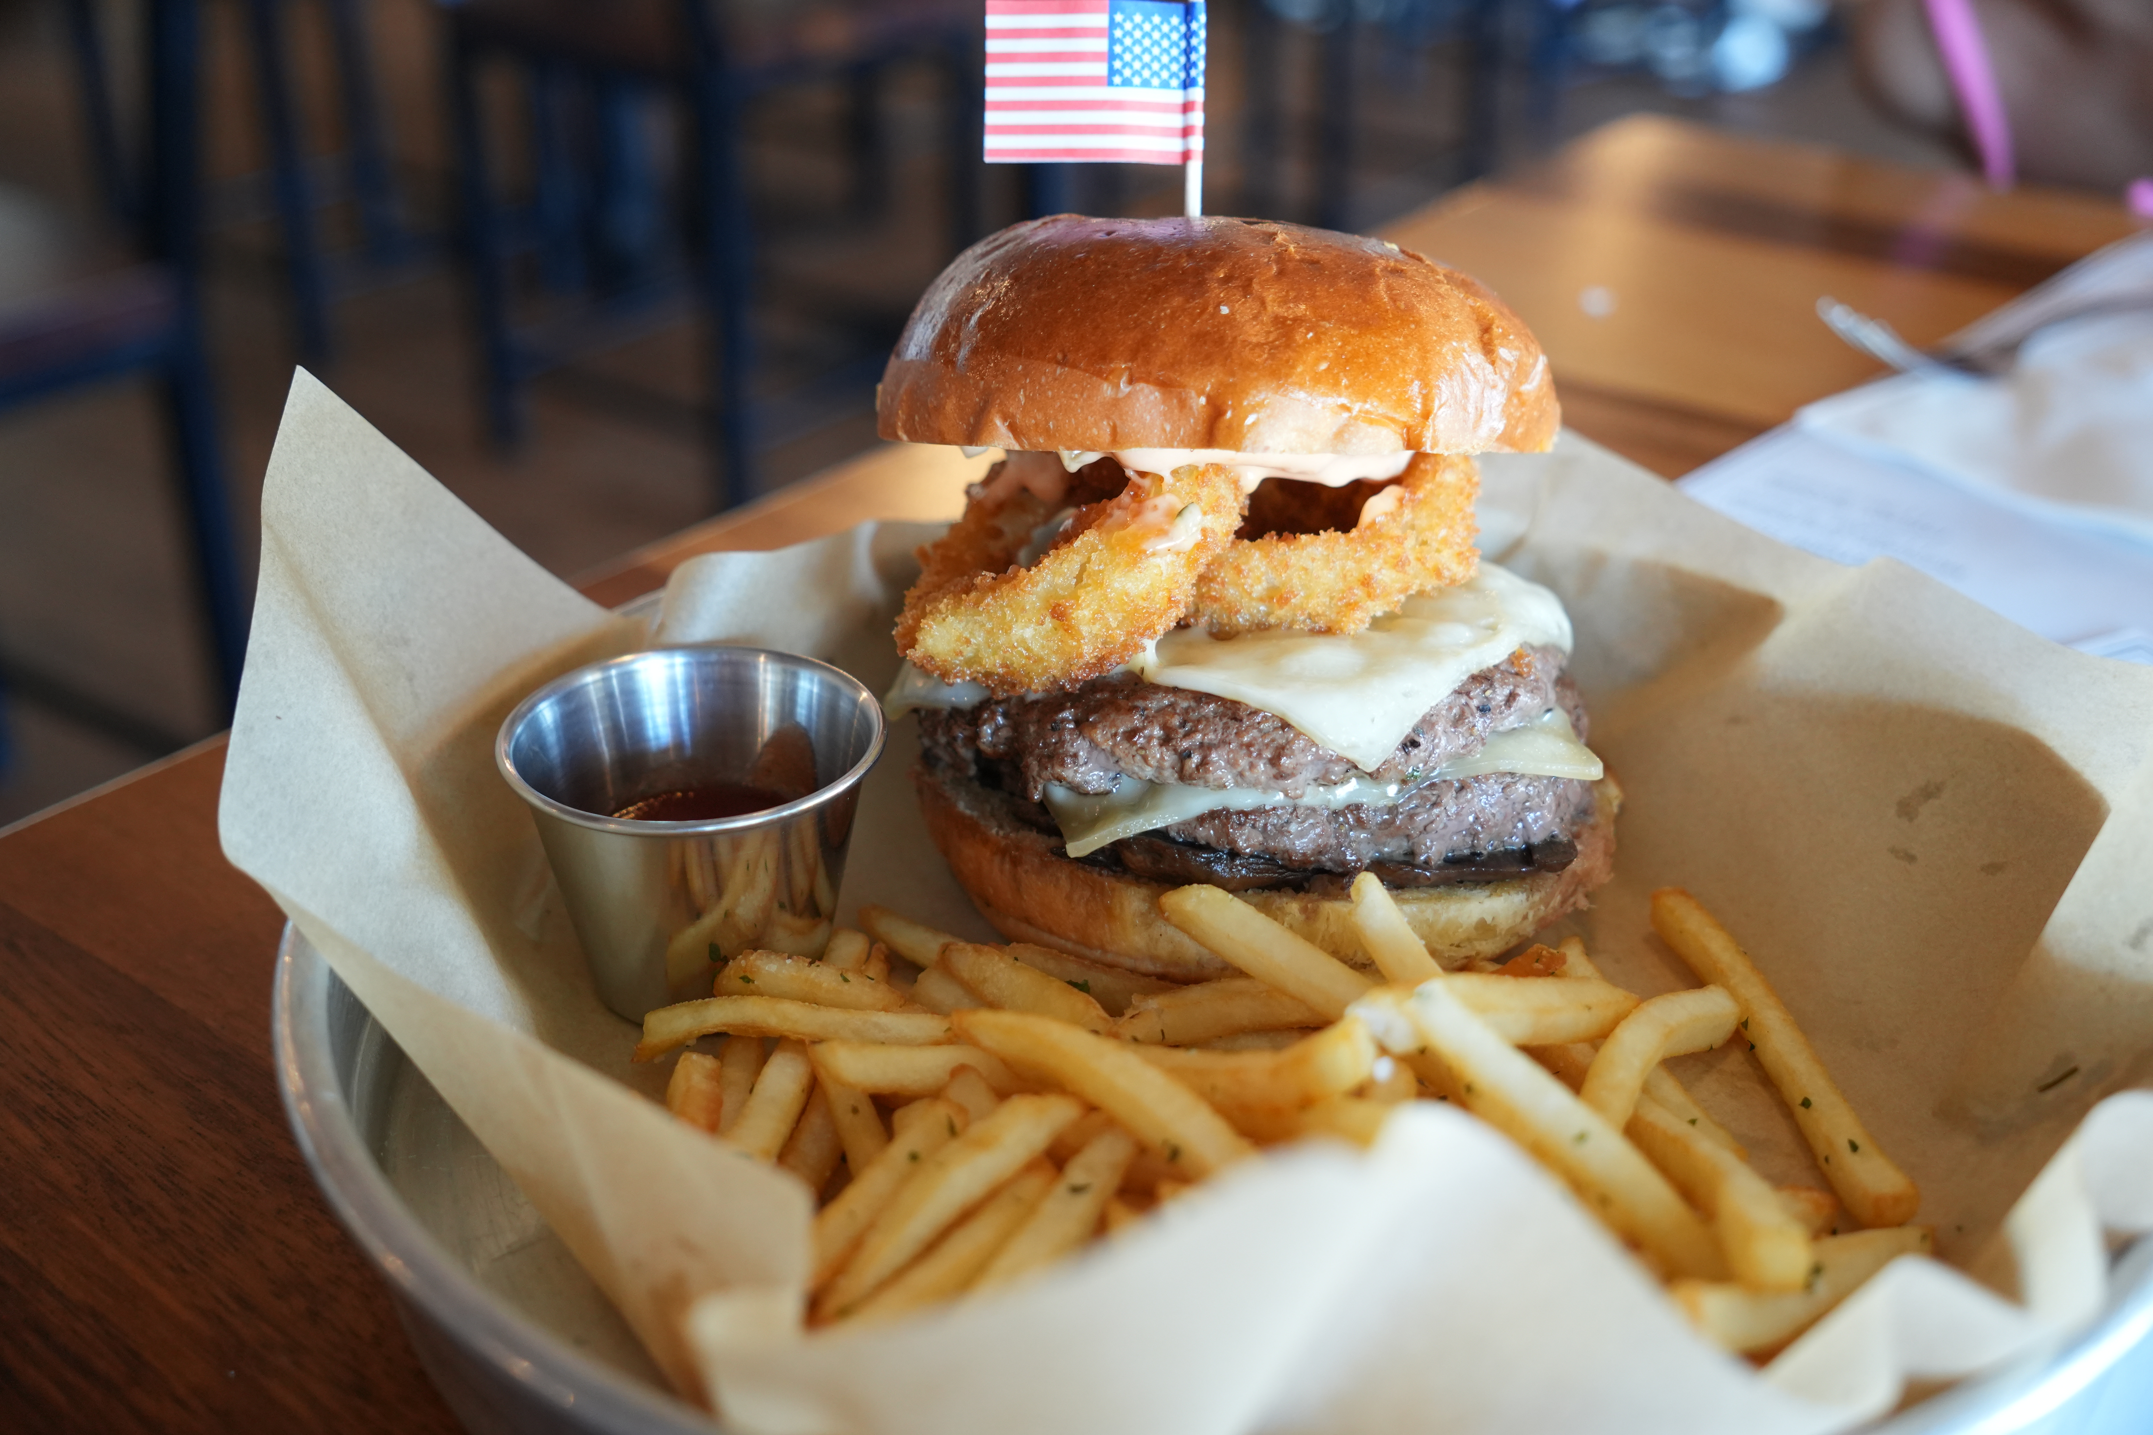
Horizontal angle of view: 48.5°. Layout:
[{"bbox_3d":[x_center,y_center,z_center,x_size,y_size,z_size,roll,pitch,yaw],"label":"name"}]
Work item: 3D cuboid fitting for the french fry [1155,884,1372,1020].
[{"bbox_3d":[0.033,0.038,0.363,0.049,0.007,0.007,27,38,29],"label":"french fry"}]

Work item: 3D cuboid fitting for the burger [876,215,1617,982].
[{"bbox_3d":[0.027,-0.028,0.414,0.123,0.121,0.121,-1,28,0],"label":"burger"}]

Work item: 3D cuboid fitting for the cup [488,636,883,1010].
[{"bbox_3d":[-0.063,0.022,0.399,0.062,0.045,0.062,1,29,-1],"label":"cup"}]

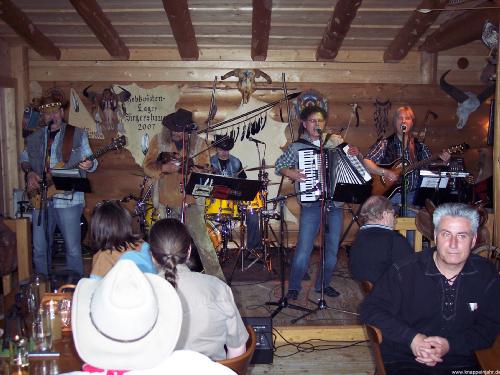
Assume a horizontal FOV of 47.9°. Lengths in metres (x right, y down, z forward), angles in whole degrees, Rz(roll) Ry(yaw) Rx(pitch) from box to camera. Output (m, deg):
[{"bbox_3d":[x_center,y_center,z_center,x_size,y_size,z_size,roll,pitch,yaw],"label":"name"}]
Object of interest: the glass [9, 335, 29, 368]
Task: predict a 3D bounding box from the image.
[{"bbox_3d":[-0.870,0.609,2.131,0.070,0.115,0.070,0,5,0],"label":"glass"}]

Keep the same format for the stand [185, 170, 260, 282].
[{"bbox_3d":[-0.207,0.461,4.750,0.620,1.170,0.500,-1,6,-8],"label":"stand"}]

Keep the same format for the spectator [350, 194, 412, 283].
[{"bbox_3d":[0.930,0.676,3.522,0.530,1.240,0.780,1,5,17],"label":"spectator"}]

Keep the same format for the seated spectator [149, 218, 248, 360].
[{"bbox_3d":[-0.266,0.737,2.643,0.550,1.270,0.800,0,5,2],"label":"seated spectator"}]

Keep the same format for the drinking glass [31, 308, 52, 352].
[{"bbox_3d":[-0.787,0.541,2.130,0.072,0.150,0.072,0,5,0],"label":"drinking glass"}]

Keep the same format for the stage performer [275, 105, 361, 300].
[{"bbox_3d":[0.600,0.134,5.011,0.740,1.740,0.500,-1,5,-7],"label":"stage performer"}]

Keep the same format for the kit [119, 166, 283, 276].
[{"bbox_3d":[-0.580,0.307,6.471,1.760,1.140,1.150,1,5,8],"label":"kit"}]

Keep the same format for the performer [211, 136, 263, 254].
[{"bbox_3d":[-0.160,0.119,6.708,0.660,1.470,0.720,0,6,5],"label":"performer"}]

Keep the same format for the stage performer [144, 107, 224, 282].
[{"bbox_3d":[-0.599,0.146,5.153,0.740,1.730,0.550,-1,6,-5],"label":"stage performer"}]

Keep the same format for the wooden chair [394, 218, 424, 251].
[{"bbox_3d":[1.200,0.688,4.296,0.450,0.920,0.450,0,5,0],"label":"wooden chair"}]

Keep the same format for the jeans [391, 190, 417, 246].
[{"bbox_3d":[1.630,0.432,5.960,0.420,0.960,0.300,0,5,0],"label":"jeans"}]

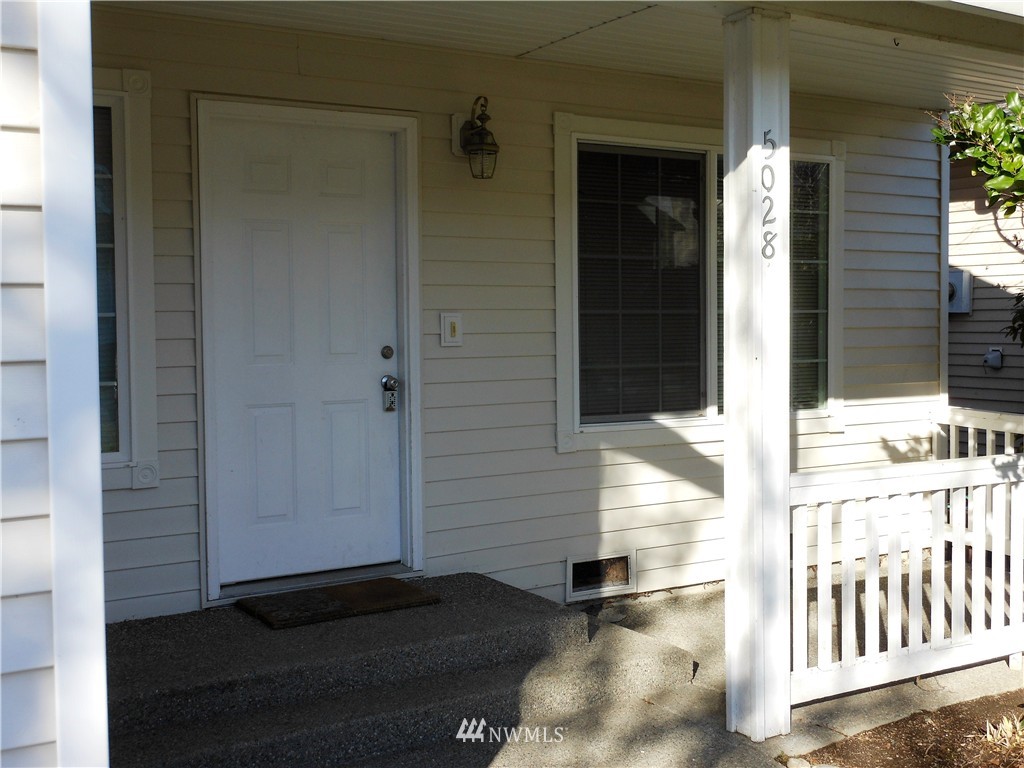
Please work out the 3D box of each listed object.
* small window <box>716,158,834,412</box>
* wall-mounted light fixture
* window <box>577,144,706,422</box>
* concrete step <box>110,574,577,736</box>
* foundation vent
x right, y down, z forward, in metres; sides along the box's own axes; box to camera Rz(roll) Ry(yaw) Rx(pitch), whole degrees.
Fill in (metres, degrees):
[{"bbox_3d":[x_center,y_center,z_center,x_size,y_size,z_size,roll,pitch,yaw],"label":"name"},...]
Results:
[{"bbox_3d":[1.484,-0.549,6.498,0.867,1.430,0.070,-2,3,-31],"label":"small window"},{"bbox_3d":[-0.152,-1.134,5.333,0.160,0.378,0.235,-2,3,-31],"label":"wall-mounted light fixture"},{"bbox_3d":[0.690,-0.519,6.025,0.838,1.427,0.070,-2,3,-31],"label":"window"},{"bbox_3d":[-0.779,1.034,4.638,2.040,0.155,0.970,-2,3,-31],"label":"concrete step"},{"bbox_3d":[0.462,0.986,5.944,0.437,0.234,0.065,-2,3,-31],"label":"foundation vent"}]

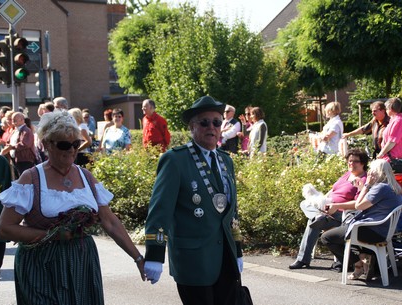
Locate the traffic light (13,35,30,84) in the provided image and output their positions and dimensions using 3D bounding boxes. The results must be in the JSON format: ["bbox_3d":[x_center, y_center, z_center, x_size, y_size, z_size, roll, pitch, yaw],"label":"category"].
[{"bbox_3d":[-3.354,-1.723,14.300,0.300,0.900,0.380,-3,3,-22],"label":"traffic light"}]

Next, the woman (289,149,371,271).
[{"bbox_3d":[1.416,0.620,8.400,0.850,1.260,0.600,-4,4,-38],"label":"woman"}]

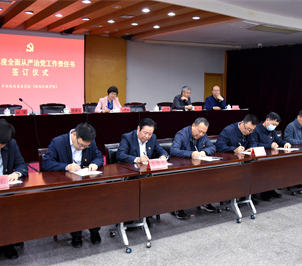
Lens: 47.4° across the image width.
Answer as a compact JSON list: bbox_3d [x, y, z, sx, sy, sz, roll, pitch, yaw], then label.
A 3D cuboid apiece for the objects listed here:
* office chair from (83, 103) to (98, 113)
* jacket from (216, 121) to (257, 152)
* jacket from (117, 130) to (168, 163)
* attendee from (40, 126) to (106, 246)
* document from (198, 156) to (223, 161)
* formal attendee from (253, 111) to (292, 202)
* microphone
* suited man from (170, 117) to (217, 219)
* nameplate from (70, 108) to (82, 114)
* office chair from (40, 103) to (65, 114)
[{"bbox_3d":[-1.075,-0.132,6.981,0.550,0.925,0.600,-4,7,-31],"label":"office chair"},{"bbox_3d":[1.061,0.144,4.447,0.626,0.545,0.545,-3,7,-31],"label":"jacket"},{"bbox_3d":[-0.123,0.269,3.842,0.590,0.610,0.700,-4,7,-31],"label":"jacket"},{"bbox_3d":[-0.755,0.487,3.389,0.586,1.182,0.697,-3,7,-31],"label":"attendee"},{"bbox_3d":[0.633,0.277,3.779,0.212,0.010,0.283,-3,7,-31],"label":"document"},{"bbox_3d":[1.591,0.327,4.800,0.606,1.222,0.707,-3,7,-31],"label":"formal attendee"},{"bbox_3d":[-2.165,-0.464,6.053,0.311,0.276,0.081,-1,6,-8],"label":"microphone"},{"bbox_3d":[0.494,0.406,4.220,0.640,1.200,0.820,-4,7,-31],"label":"suited man"},{"bbox_3d":[-1.349,-0.391,6.182,0.192,0.096,0.081,-3,7,-31],"label":"nameplate"},{"bbox_3d":[-1.790,-0.089,6.551,0.550,0.928,0.600,-4,7,-31],"label":"office chair"}]

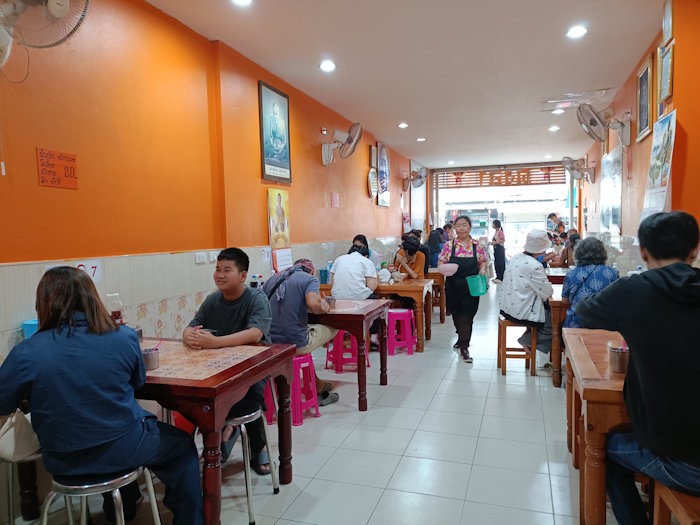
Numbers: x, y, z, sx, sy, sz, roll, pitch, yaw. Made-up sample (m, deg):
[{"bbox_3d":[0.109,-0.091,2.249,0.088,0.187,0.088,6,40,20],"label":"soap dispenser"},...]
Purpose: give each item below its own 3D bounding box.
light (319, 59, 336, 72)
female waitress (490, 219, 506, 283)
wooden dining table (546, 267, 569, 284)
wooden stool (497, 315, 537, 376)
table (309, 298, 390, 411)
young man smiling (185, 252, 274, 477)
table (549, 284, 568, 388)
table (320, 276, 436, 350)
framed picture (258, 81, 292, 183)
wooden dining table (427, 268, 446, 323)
[{"bbox_3d":[-0.213,-1.838,4.736,0.150,0.040,0.150,0,4,19],"label":"light"},{"bbox_3d":[3.713,-0.285,12.689,0.400,1.570,0.450,0,4,19],"label":"female waitress"},{"bbox_3d":[3.092,0.490,7.002,0.780,0.720,1.250,0,4,19],"label":"wooden dining table"},{"bbox_3d":[1.553,0.774,4.725,0.310,0.490,0.310,-1,3,8],"label":"wooden stool"},{"bbox_3d":[-0.310,0.732,4.370,1.180,0.733,0.770,0,4,19],"label":"table"},{"bbox_3d":[-0.677,0.549,3.054,0.500,1.270,0.700,0,4,19],"label":"young man smiling"},{"bbox_3d":[2.289,0.652,4.766,0.820,0.740,1.200,0,4,19],"label":"table"},{"bbox_3d":[0.368,0.609,6.195,1.200,0.735,0.800,0,4,19],"label":"table"},{"bbox_3d":[-0.711,-1.243,4.946,0.040,0.910,0.660,0,4,19],"label":"framed picture"},{"bbox_3d":[0.884,0.493,7.778,1.200,0.720,0.730,0,4,19],"label":"wooden dining table"}]

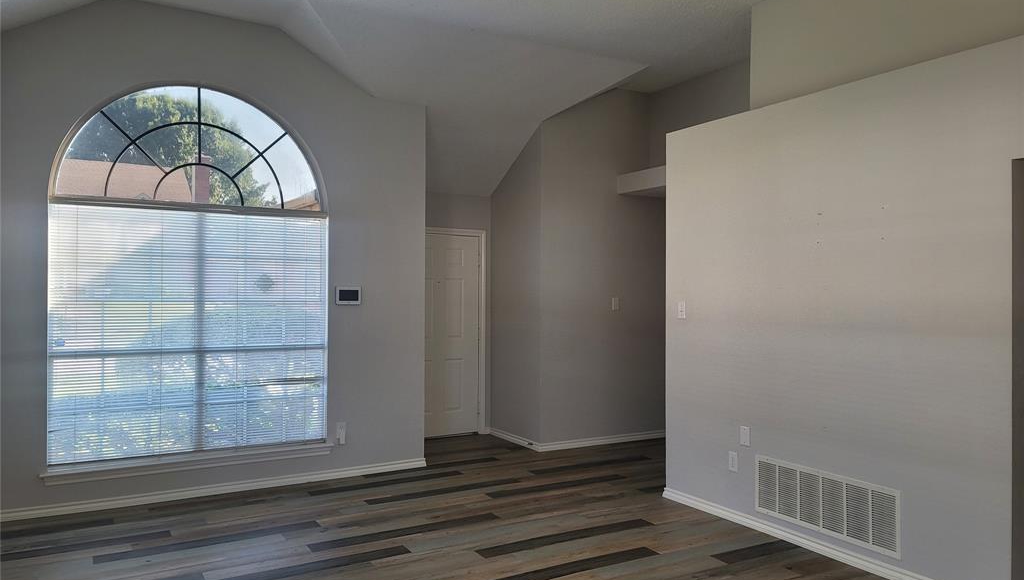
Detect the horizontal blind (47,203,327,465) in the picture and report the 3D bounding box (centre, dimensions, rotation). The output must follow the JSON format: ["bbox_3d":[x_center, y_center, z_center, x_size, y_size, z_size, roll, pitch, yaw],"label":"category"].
[{"bbox_3d":[-2.277,0.303,5.399,1.880,1.748,0.050,0,0,-31],"label":"horizontal blind"}]

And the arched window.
[{"bbox_3d":[-2.286,-0.140,5.419,1.887,2.696,0.110,0,0,-31],"label":"arched window"}]

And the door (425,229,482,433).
[{"bbox_3d":[-0.750,0.472,7.567,0.914,2.035,0.045,0,0,-31],"label":"door"}]

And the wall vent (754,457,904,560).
[{"bbox_3d":[1.756,1.205,4.188,0.020,0.344,0.946,0,0,-29],"label":"wall vent"}]

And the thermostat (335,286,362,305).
[{"bbox_3d":[-1.313,0.047,5.940,0.212,0.139,0.028,0,0,-31],"label":"thermostat"}]

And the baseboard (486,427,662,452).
[{"bbox_3d":[0.680,1.472,7.657,1.533,0.073,1.024,0,0,-31],"label":"baseboard"}]

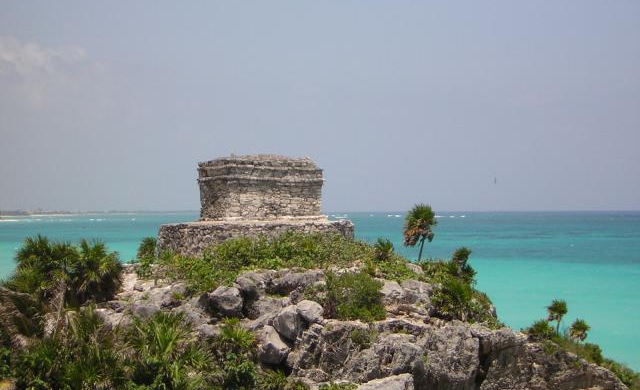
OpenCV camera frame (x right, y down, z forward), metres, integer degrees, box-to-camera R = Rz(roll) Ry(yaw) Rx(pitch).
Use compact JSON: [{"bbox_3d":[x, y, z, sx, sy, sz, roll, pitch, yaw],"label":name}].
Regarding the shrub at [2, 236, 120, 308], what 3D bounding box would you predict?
[{"bbox_3d":[-10.533,3.142,82.000,4.800,2.950,3.600,0,-1,0],"label":"shrub"}]

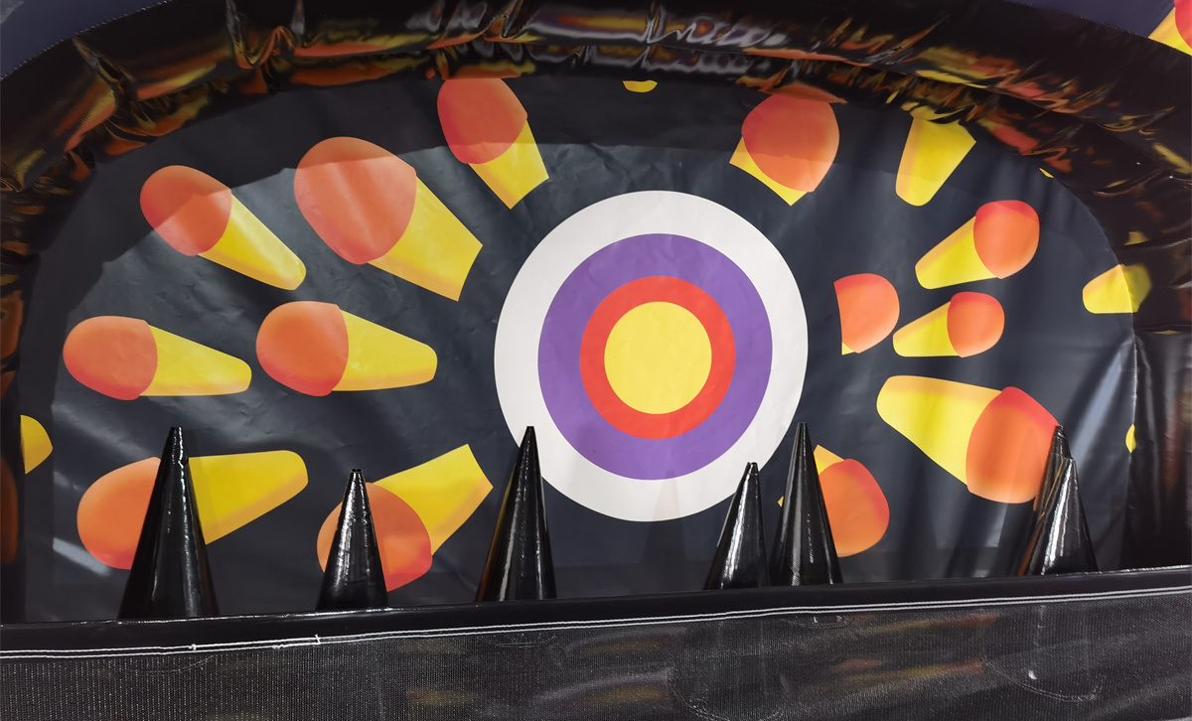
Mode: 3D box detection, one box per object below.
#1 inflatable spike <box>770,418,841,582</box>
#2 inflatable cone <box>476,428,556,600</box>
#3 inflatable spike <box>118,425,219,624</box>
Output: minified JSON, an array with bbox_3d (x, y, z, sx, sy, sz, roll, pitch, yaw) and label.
[{"bbox_3d":[0.413,0.308,1.827,0.173,0.370,0.173,-2,6,-14],"label":"inflatable spike"},{"bbox_3d":[-0.134,0.302,1.670,0.173,0.370,0.173,2,5,-14],"label":"inflatable cone"},{"bbox_3d":[-0.700,0.294,1.530,0.173,0.370,0.173,2,5,-14],"label":"inflatable spike"}]

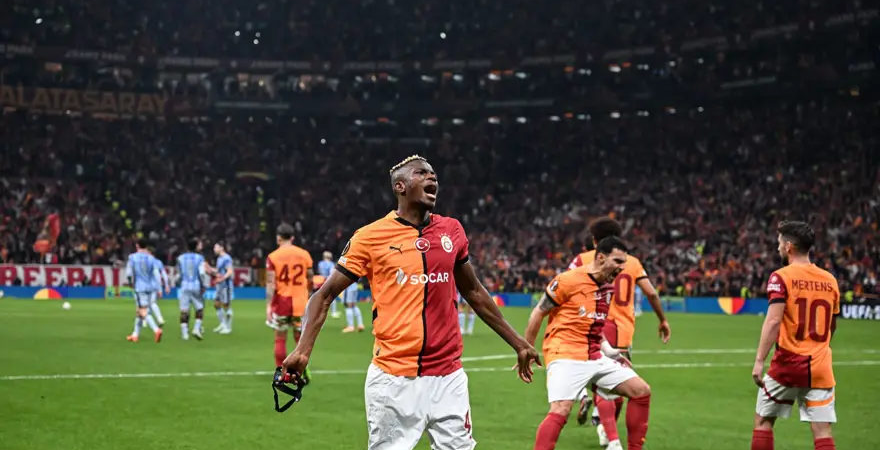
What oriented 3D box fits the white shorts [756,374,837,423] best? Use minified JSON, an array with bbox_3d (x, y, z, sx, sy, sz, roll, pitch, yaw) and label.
[{"bbox_3d":[2.084,0.941,10.000,0.440,0.420,0.300,0,-1,-12],"label":"white shorts"}]

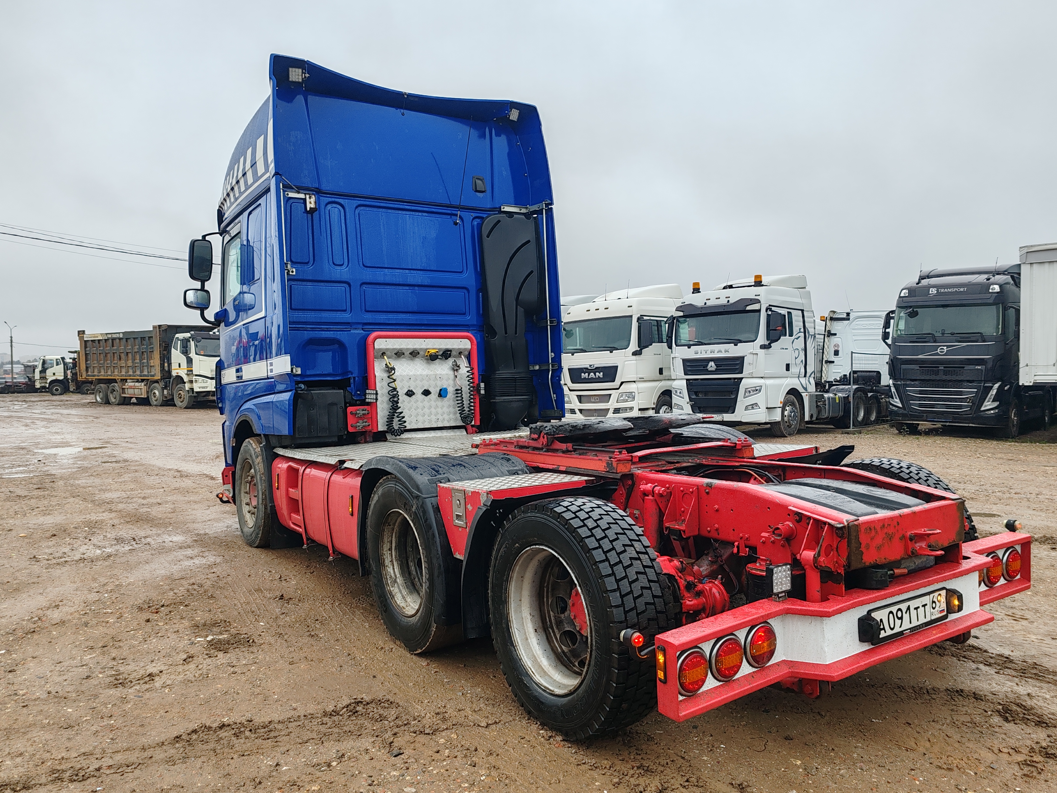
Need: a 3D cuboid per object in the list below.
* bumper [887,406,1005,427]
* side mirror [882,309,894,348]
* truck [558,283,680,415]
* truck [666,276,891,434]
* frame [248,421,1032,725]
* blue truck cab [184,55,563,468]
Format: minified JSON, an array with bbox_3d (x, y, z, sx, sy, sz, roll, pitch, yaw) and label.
[{"bbox_3d":[9.950,0.467,19.600,2.480,0.410,0.460,1,2,42],"label":"bumper"},{"bbox_3d":[9.030,-1.700,20.660,0.250,0.950,0.220,1,2,42],"label":"side mirror"},{"bbox_3d":[3.850,-1.095,23.663,2.500,3.930,6.200,0,3,43],"label":"truck"},{"bbox_3d":[6.781,-1.061,21.849,2.520,3.920,6.950,1,2,43],"label":"truck"},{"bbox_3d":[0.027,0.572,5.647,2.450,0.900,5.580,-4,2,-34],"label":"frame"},{"bbox_3d":[-1.528,-0.985,7.815,2.600,3.170,2.750,-4,2,-34],"label":"blue truck cab"}]

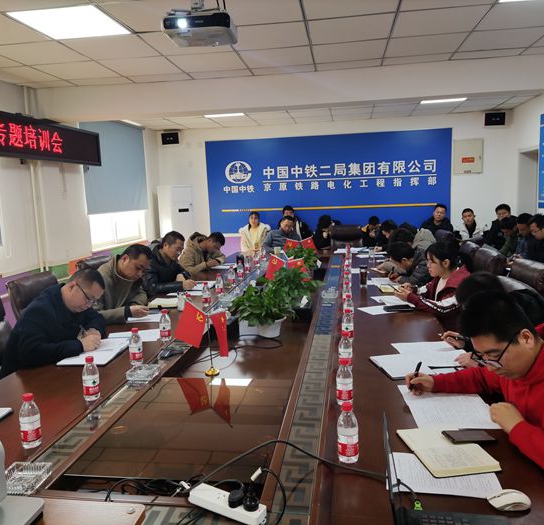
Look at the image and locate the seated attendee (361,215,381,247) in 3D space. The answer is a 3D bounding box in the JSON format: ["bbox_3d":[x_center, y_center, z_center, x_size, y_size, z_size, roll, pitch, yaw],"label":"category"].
[{"bbox_3d":[1.449,-0.022,7.280,0.520,1.275,0.780,-1,7,11],"label":"seated attendee"}]

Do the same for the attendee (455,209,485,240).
[{"bbox_3d":[2.876,-0.111,7.368,0.540,1.325,0.750,-1,7,8],"label":"attendee"}]

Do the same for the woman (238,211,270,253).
[{"bbox_3d":[-0.266,-0.136,8.160,0.500,1.360,0.720,-1,8,7],"label":"woman"}]

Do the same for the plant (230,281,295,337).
[{"bbox_3d":[-0.054,0.309,3.414,0.410,0.350,0.390,-1,8,9],"label":"plant"}]

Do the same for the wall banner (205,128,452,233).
[{"bbox_3d":[0.882,-1.303,8.342,4.000,1.550,0.040,-1,8,9],"label":"wall banner"}]

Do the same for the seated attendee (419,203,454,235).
[{"bbox_3d":[2.472,-0.180,7.672,0.530,1.380,0.740,0,8,14],"label":"seated attendee"}]

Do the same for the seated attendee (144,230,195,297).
[{"bbox_3d":[-1.000,0.363,4.751,0.740,1.280,0.580,0,8,19],"label":"seated attendee"}]

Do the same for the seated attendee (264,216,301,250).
[{"bbox_3d":[0.212,-0.067,7.600,0.560,1.260,0.760,-1,8,6],"label":"seated attendee"}]

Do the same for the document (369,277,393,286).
[{"bbox_3d":[1.049,0.177,4.739,0.260,0.006,0.240,-1,8,9],"label":"document"}]

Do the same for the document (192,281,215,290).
[{"bbox_3d":[-0.695,0.229,4.958,0.280,0.015,0.400,-1,8,8],"label":"document"}]

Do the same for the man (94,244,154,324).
[{"bbox_3d":[-1.167,0.511,3.791,0.760,1.295,0.570,1,8,23],"label":"man"}]

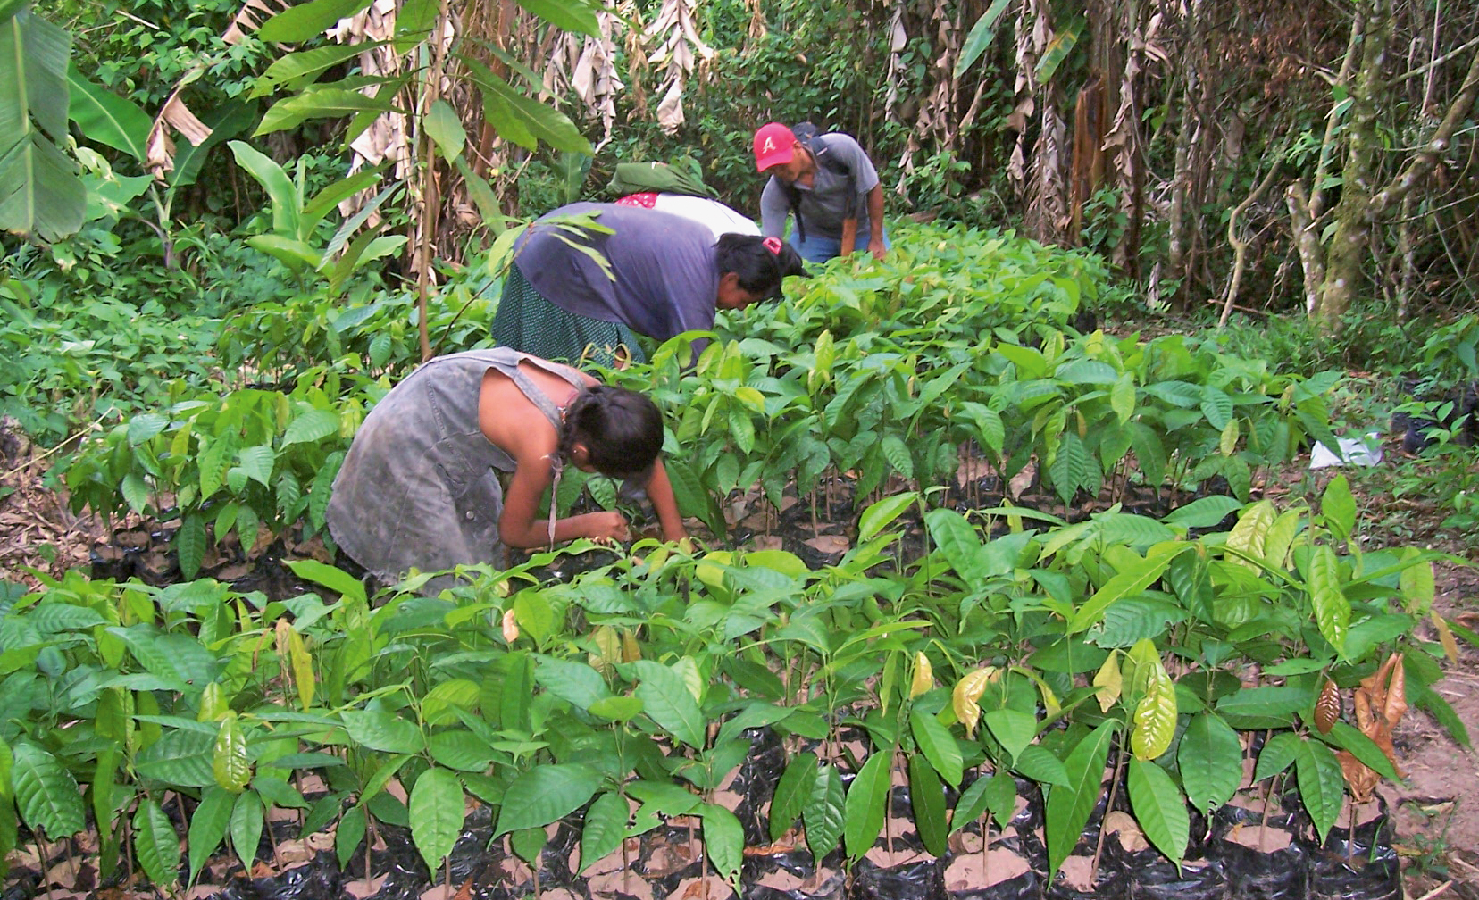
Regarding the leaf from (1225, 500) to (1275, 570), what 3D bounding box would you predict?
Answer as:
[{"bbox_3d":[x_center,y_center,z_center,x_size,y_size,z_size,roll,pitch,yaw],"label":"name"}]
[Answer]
[{"bbox_3d":[0.773,0.132,2.200,0.075,0.110,0.045,2,12,12],"label":"leaf"}]

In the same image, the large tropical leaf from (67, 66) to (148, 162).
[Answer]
[{"bbox_3d":[-2.710,-1.442,6.200,0.400,0.420,0.200,-1,12,-6],"label":"large tropical leaf"}]

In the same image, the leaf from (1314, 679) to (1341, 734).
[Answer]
[{"bbox_3d":[0.692,0.302,1.710,0.031,0.064,0.015,8,11,4],"label":"leaf"}]

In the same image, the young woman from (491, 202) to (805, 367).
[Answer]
[{"bbox_3d":[-0.280,-0.316,4.430,0.950,0.900,0.500,0,12,0],"label":"young woman"}]

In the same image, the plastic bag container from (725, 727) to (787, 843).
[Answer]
[{"bbox_3d":[0.024,0.470,1.980,0.090,0.155,0.090,0,12,0],"label":"plastic bag container"}]

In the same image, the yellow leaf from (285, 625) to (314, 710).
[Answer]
[{"bbox_3d":[-0.666,0.328,2.200,0.042,0.130,0.025,-12,11,2],"label":"yellow leaf"}]

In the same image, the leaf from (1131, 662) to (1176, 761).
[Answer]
[{"bbox_3d":[0.481,0.304,1.690,0.050,0.115,0.025,7,11,1],"label":"leaf"}]

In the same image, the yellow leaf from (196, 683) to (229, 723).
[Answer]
[{"bbox_3d":[-0.699,0.337,1.930,0.042,0.062,0.028,0,12,0],"label":"yellow leaf"}]

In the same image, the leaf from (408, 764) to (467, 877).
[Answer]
[{"bbox_3d":[-0.364,0.448,1.750,0.067,0.130,0.045,0,12,0],"label":"leaf"}]

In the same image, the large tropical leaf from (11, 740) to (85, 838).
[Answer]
[{"bbox_3d":[-0.866,0.425,1.820,0.090,0.125,0.060,-1,12,-6],"label":"large tropical leaf"}]

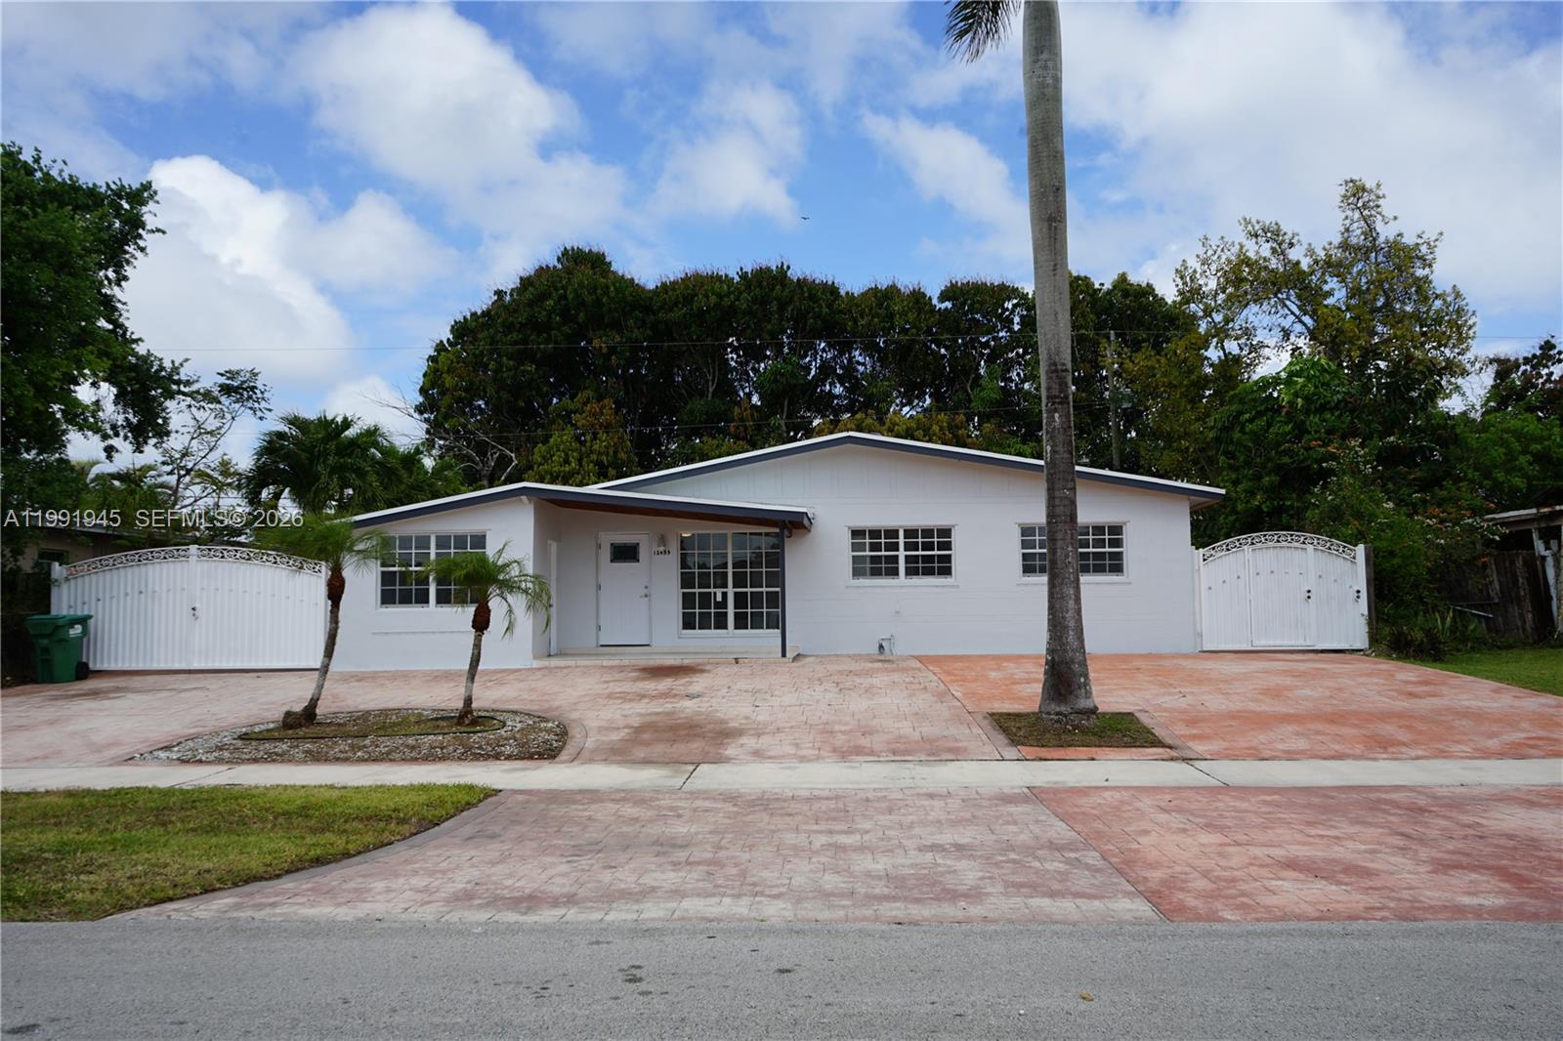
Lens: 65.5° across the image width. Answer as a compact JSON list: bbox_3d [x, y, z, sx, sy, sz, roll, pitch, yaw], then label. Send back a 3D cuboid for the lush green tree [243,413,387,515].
[{"bbox_3d":[-11.929,0.325,31.080,3.734,6.269,3.500,-1,-4,0],"label":"lush green tree"}]

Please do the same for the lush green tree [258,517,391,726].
[{"bbox_3d":[-5.429,1.185,14.407,1.549,2.524,1.500,-1,-4,0],"label":"lush green tree"}]

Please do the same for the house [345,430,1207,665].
[{"bbox_3d":[0.232,0.745,25.413,15.572,4.103,11.000,-1,-4,2],"label":"house"}]

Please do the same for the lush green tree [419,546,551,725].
[{"bbox_3d":[-3.512,1.357,14.442,1.553,2.138,1.500,-1,-4,0],"label":"lush green tree"}]

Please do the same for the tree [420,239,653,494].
[{"bbox_3d":[-8.765,-2.842,43.359,8.537,14.202,8.200,-1,-4,0],"label":"tree"}]

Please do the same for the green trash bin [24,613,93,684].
[{"bbox_3d":[-11.901,2.116,20.027,0.700,1.100,0.840,-2,-5,14],"label":"green trash bin"}]

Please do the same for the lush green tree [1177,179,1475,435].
[{"bbox_3d":[14.169,-3.009,31.313,7.721,11.882,7.200,-1,-4,0],"label":"lush green tree"}]

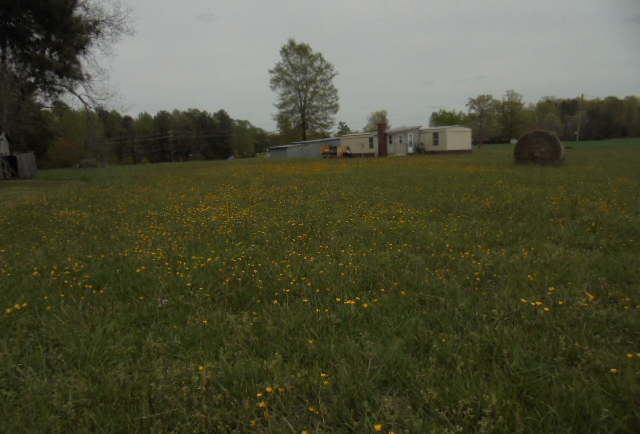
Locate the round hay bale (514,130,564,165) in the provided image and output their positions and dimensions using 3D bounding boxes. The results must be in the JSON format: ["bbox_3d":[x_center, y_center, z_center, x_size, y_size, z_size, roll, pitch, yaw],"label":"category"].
[{"bbox_3d":[8.514,-2.676,18.540,1.580,1.380,1.300,3,10,33],"label":"round hay bale"}]

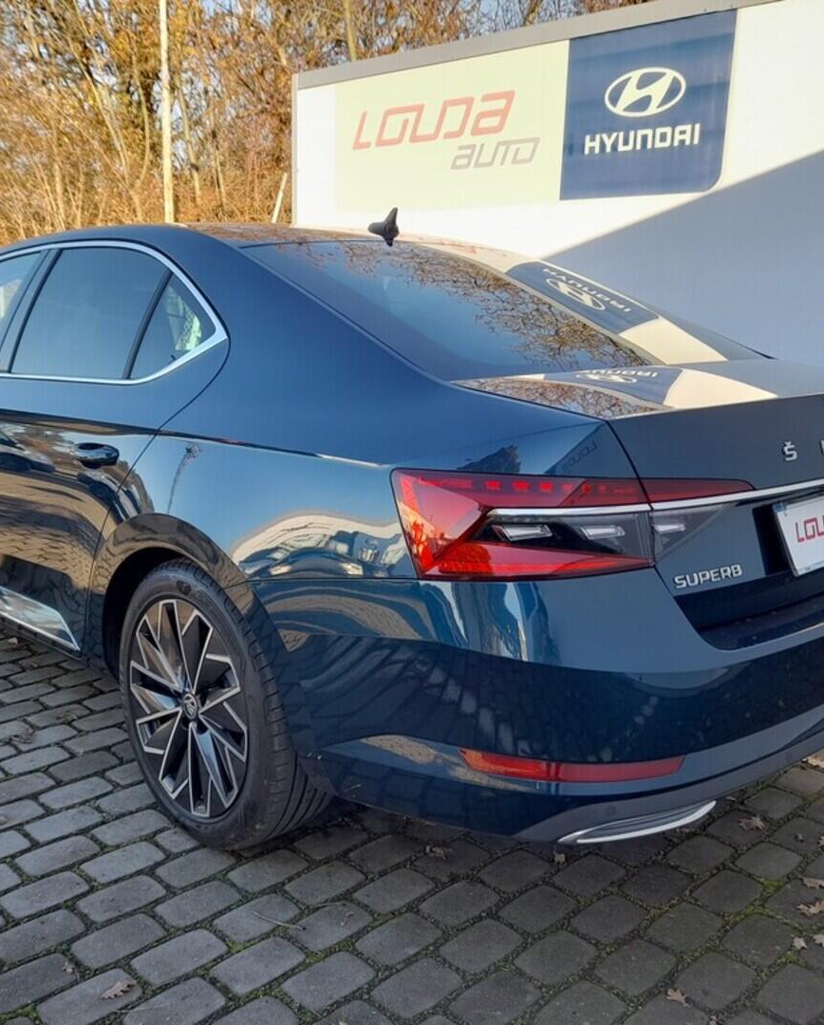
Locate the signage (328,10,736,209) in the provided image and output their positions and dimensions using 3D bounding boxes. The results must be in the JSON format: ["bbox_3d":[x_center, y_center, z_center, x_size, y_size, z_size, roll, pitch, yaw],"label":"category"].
[{"bbox_3d":[0.511,-2.206,5.676,2.761,0.821,0.020,11,16,40],"label":"signage"}]

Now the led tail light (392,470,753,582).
[{"bbox_3d":[0.265,0.008,1.618,0.510,0.172,0.345,-10,15,-43],"label":"led tail light"}]

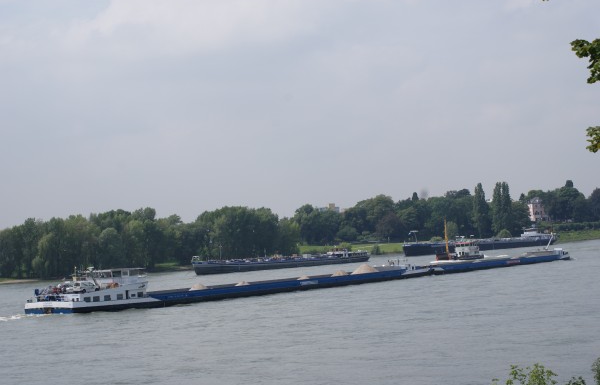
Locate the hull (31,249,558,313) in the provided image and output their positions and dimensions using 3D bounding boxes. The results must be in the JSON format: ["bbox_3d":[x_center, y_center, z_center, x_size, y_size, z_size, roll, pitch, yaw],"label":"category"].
[{"bbox_3d":[14.040,15.460,297.980,11.400,8.000,187.000,-4,-2,36],"label":"hull"}]

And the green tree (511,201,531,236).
[{"bbox_3d":[99.960,11.790,620.000,9.000,16.500,9.000,-3,-2,0],"label":"green tree"}]

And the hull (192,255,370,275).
[{"bbox_3d":[-6.140,23.080,455.200,9.500,4.000,84.600,-4,-2,39],"label":"hull"}]

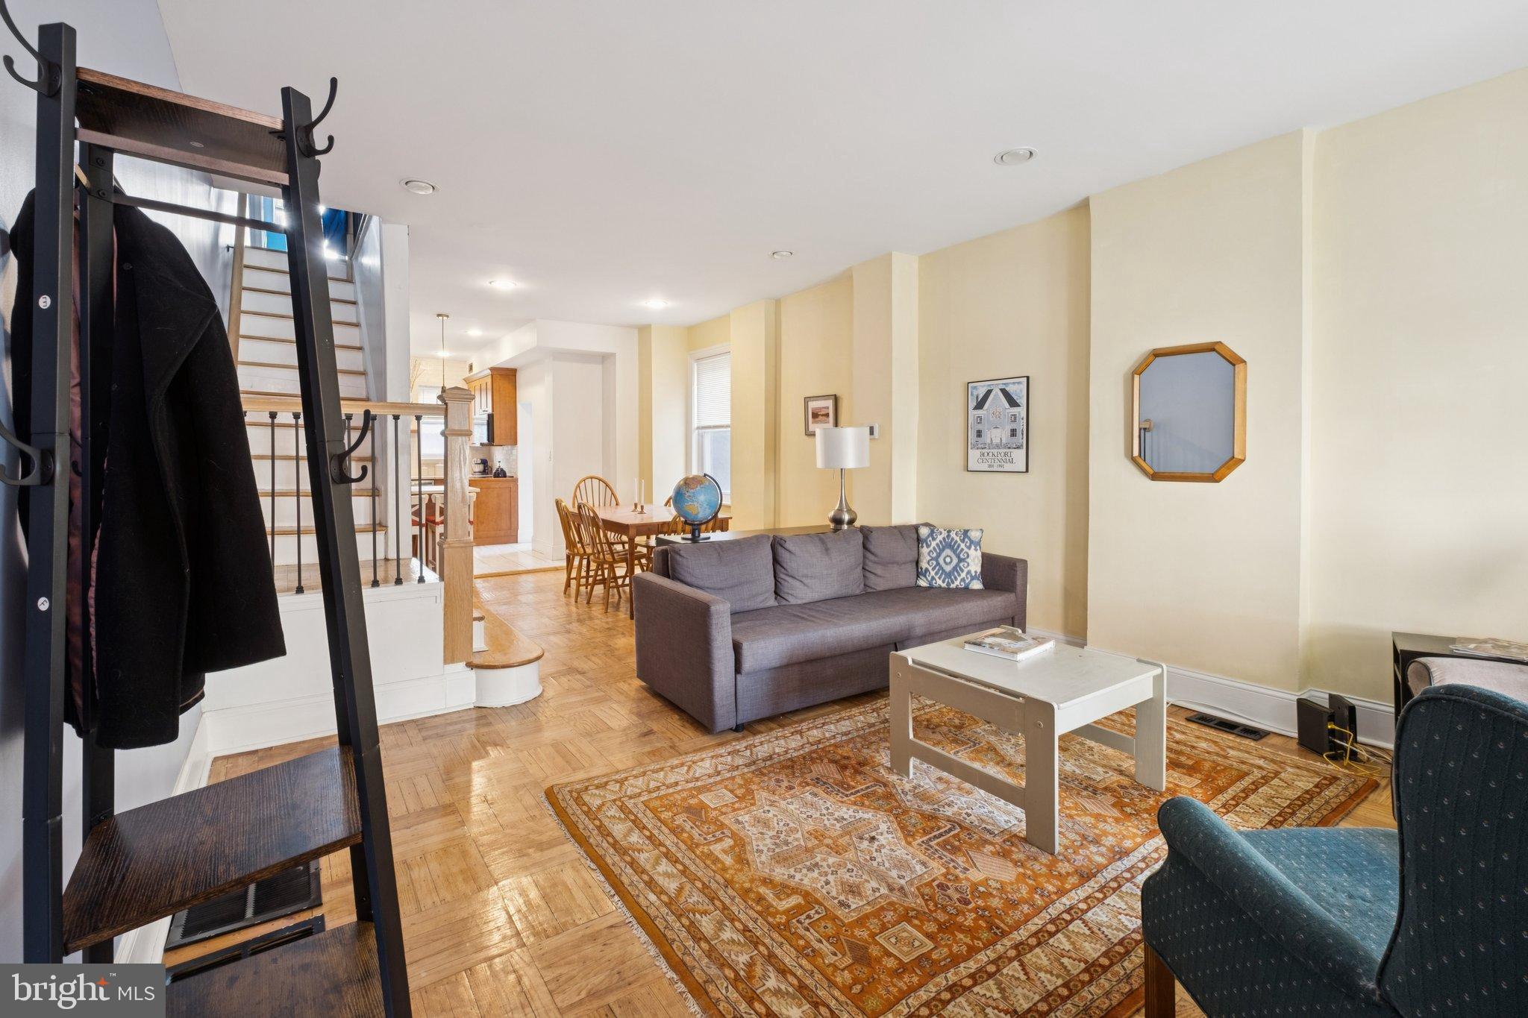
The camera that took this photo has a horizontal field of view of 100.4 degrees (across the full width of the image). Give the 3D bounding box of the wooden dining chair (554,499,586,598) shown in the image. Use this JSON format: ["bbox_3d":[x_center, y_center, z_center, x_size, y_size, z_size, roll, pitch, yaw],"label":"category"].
[{"bbox_3d":[-1.620,0.345,5.850,0.520,0.930,0.450,-2,4,-35],"label":"wooden dining chair"}]

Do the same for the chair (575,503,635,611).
[{"bbox_3d":[-1.321,0.392,5.505,0.520,0.910,0.450,-3,4,-34],"label":"chair"}]

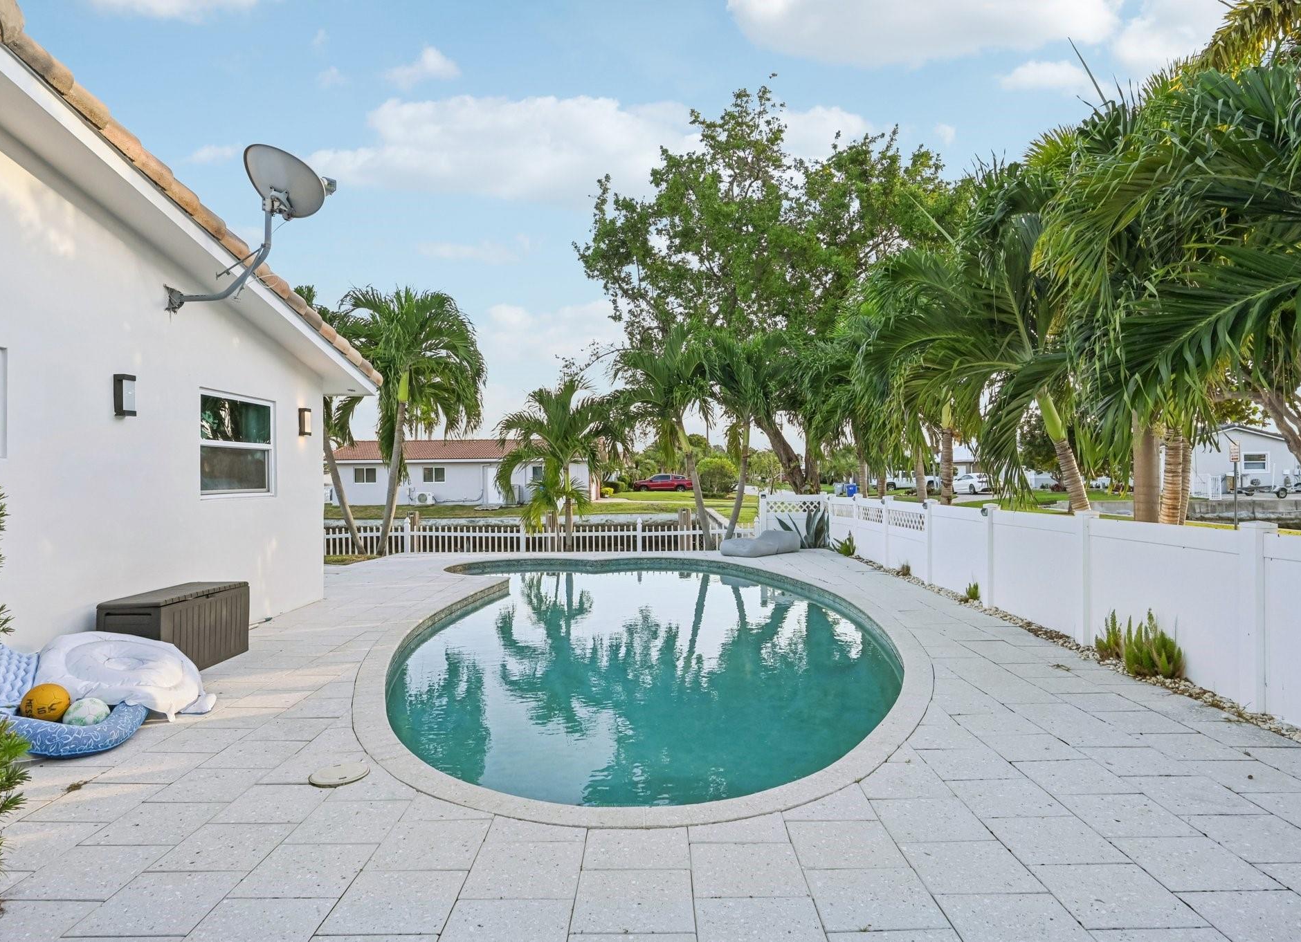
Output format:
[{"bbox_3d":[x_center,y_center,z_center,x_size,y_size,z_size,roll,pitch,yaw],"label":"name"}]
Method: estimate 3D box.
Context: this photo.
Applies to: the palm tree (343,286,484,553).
[{"bbox_3d":[-4.630,-0.990,14.500,2.750,5.200,2.800,0,-1,0],"label":"palm tree"}]

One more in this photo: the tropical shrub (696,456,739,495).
[{"bbox_3d":[5.050,0.350,57.000,3.200,3.100,3.100,0,-1,0],"label":"tropical shrub"}]

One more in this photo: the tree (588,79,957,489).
[{"bbox_3d":[3.300,-4.500,20.500,10.600,12.200,9.800,0,0,0],"label":"tree"}]

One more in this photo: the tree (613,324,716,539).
[{"bbox_3d":[0.300,-0.680,15.300,2.150,4.600,2.200,0,-1,0],"label":"tree"}]

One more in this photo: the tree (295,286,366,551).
[{"bbox_3d":[-6.770,-1.020,14.950,2.300,5.350,2.300,0,0,0],"label":"tree"}]

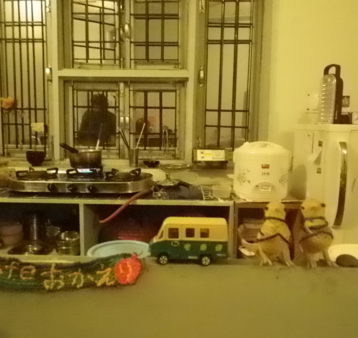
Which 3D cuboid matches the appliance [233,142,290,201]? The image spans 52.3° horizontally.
[{"bbox_3d":[0.383,0.000,1.690,0.262,0.252,0.270,1,7,3],"label":"appliance"}]

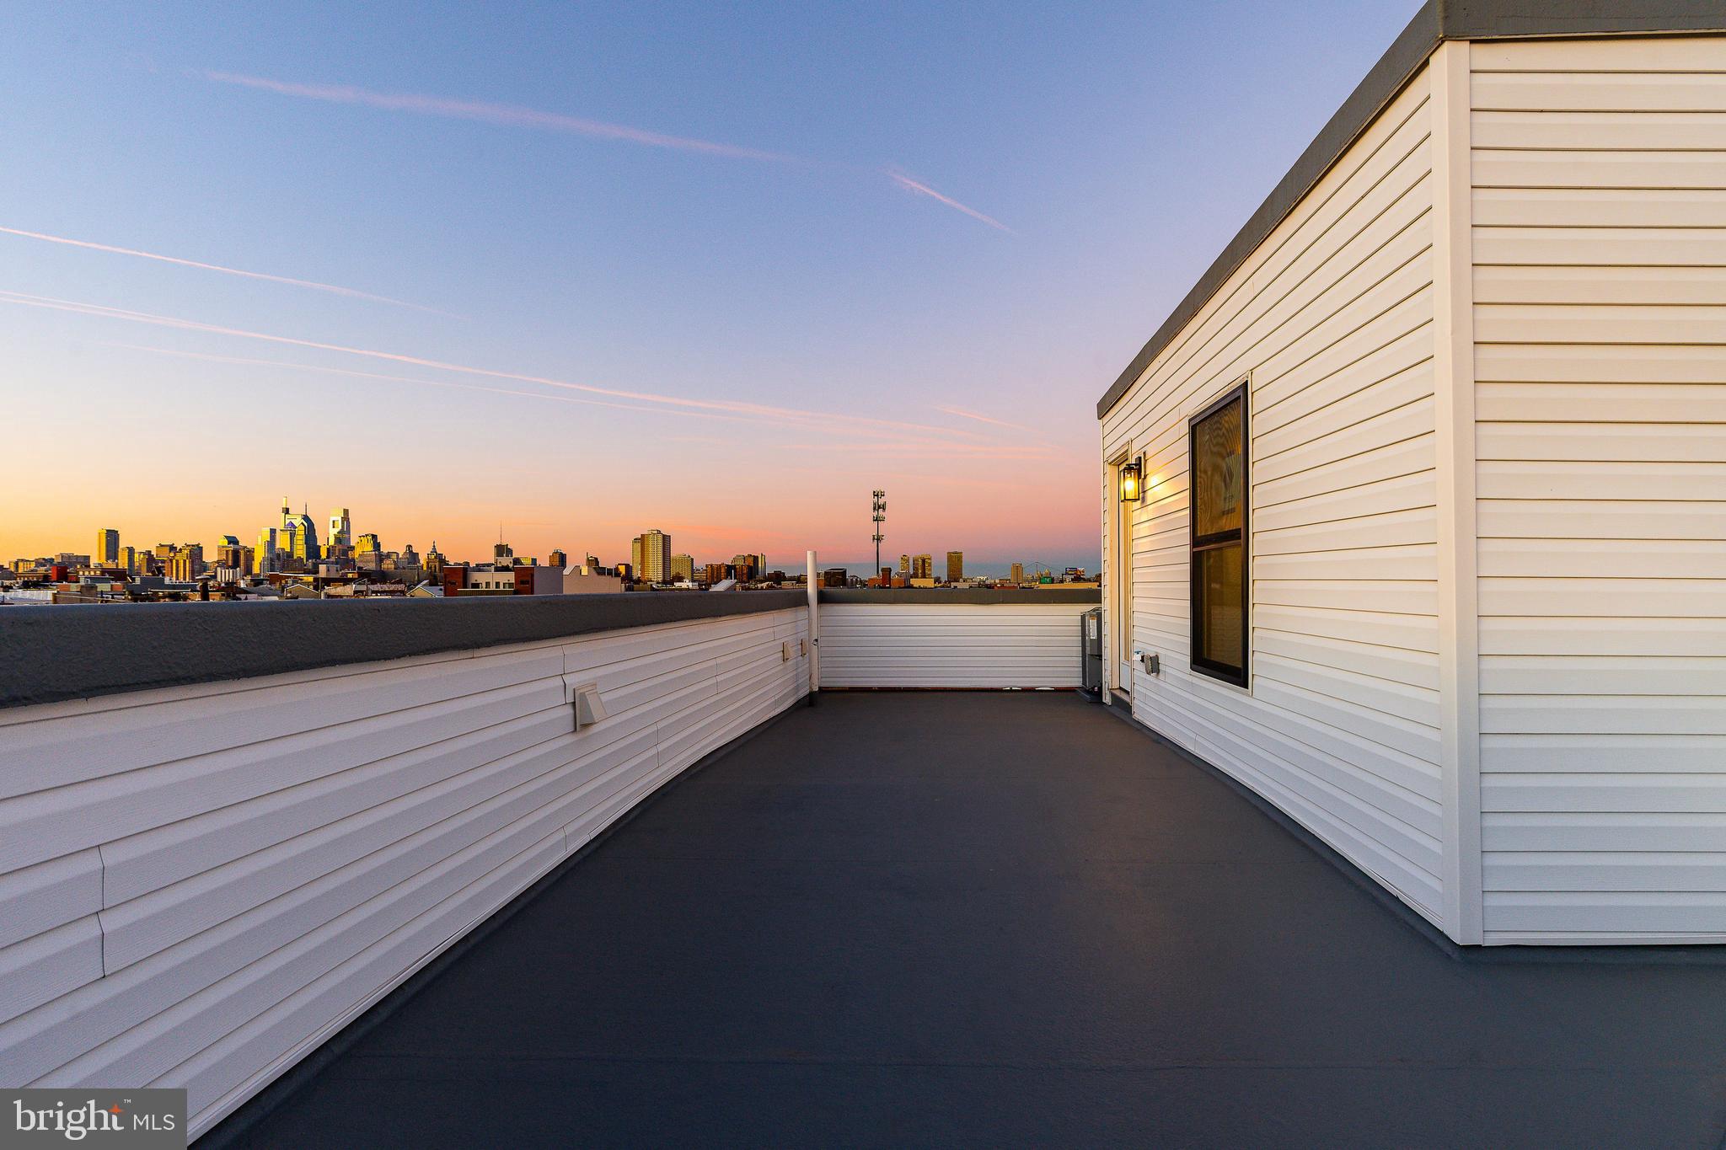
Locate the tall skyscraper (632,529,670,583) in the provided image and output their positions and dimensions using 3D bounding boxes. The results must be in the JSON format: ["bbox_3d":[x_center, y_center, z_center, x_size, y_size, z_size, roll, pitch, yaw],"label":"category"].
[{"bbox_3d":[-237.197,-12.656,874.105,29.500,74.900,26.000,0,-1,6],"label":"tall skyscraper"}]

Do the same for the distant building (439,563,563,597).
[{"bbox_3d":[-49.736,5.889,107.450,13.100,13.800,9.000,0,-1,6],"label":"distant building"}]

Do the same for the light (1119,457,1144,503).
[{"bbox_3d":[2.030,-0.726,5.822,0.150,0.345,0.130,0,-1,6],"label":"light"}]

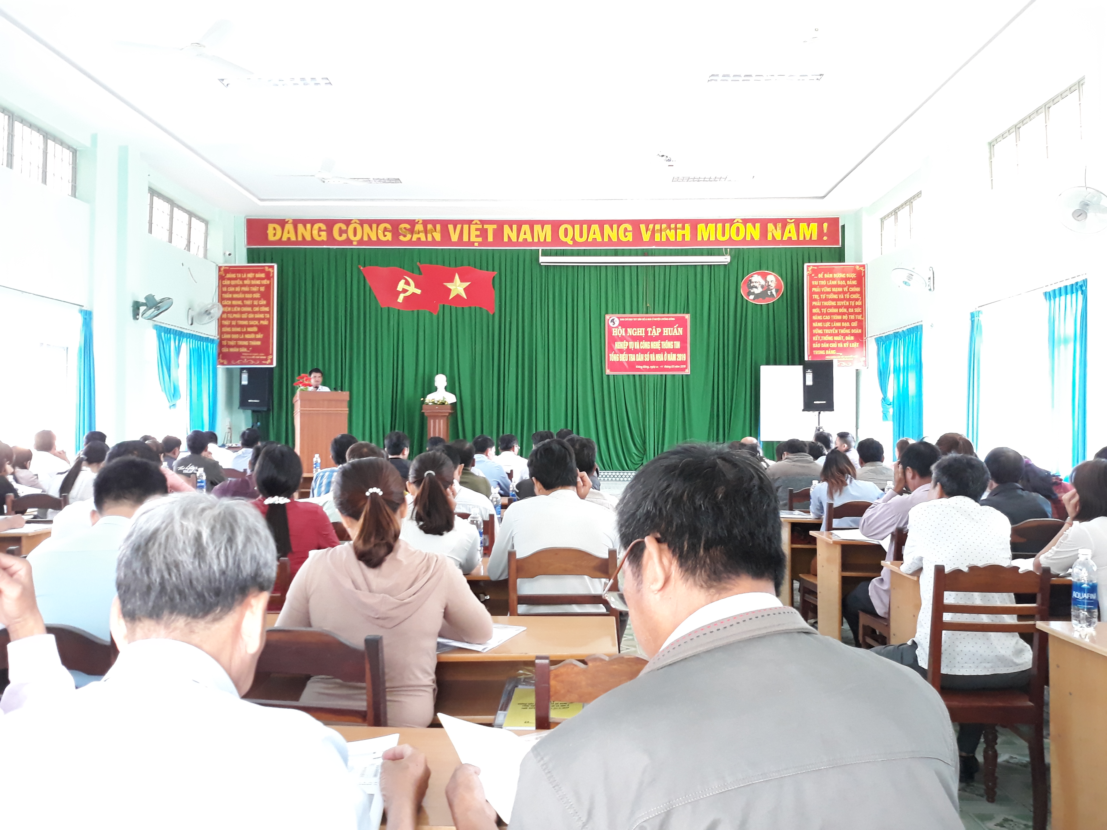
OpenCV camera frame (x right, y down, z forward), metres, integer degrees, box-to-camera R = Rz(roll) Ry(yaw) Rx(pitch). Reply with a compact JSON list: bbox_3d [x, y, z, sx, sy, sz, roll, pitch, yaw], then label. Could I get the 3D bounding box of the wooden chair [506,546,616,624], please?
[{"bbox_3d":[0.037,0.889,3.030,0.400,0.905,0.440,0,-1,2],"label":"wooden chair"}]

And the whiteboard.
[{"bbox_3d":[3.400,-0.153,11.500,1.280,1.010,0.040,0,-1,5],"label":"whiteboard"}]

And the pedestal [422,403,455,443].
[{"bbox_3d":[-1.685,0.423,12.600,0.470,1.150,0.450,0,-1,2],"label":"pedestal"}]

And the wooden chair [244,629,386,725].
[{"bbox_3d":[-0.494,0.919,2.020,0.420,0.920,0.450,0,-1,15],"label":"wooden chair"}]

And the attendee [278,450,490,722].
[{"bbox_3d":[-0.395,0.715,2.100,0.490,1.235,0.650,0,-1,2],"label":"attendee"}]

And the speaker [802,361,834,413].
[{"bbox_3d":[3.798,-0.421,12.350,0.430,0.730,0.410,0,-1,5],"label":"speaker"}]

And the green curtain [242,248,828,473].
[{"bbox_3d":[-0.112,-1.017,13.100,9.100,3.700,0.200,0,-1,1],"label":"green curtain"}]

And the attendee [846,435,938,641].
[{"bbox_3d":[1.660,0.770,4.150,0.490,1.270,0.750,0,-1,-5],"label":"attendee"}]

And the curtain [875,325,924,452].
[{"bbox_3d":[4.200,-0.177,10.580,0.140,1.650,1.500,0,-1,2],"label":"curtain"}]

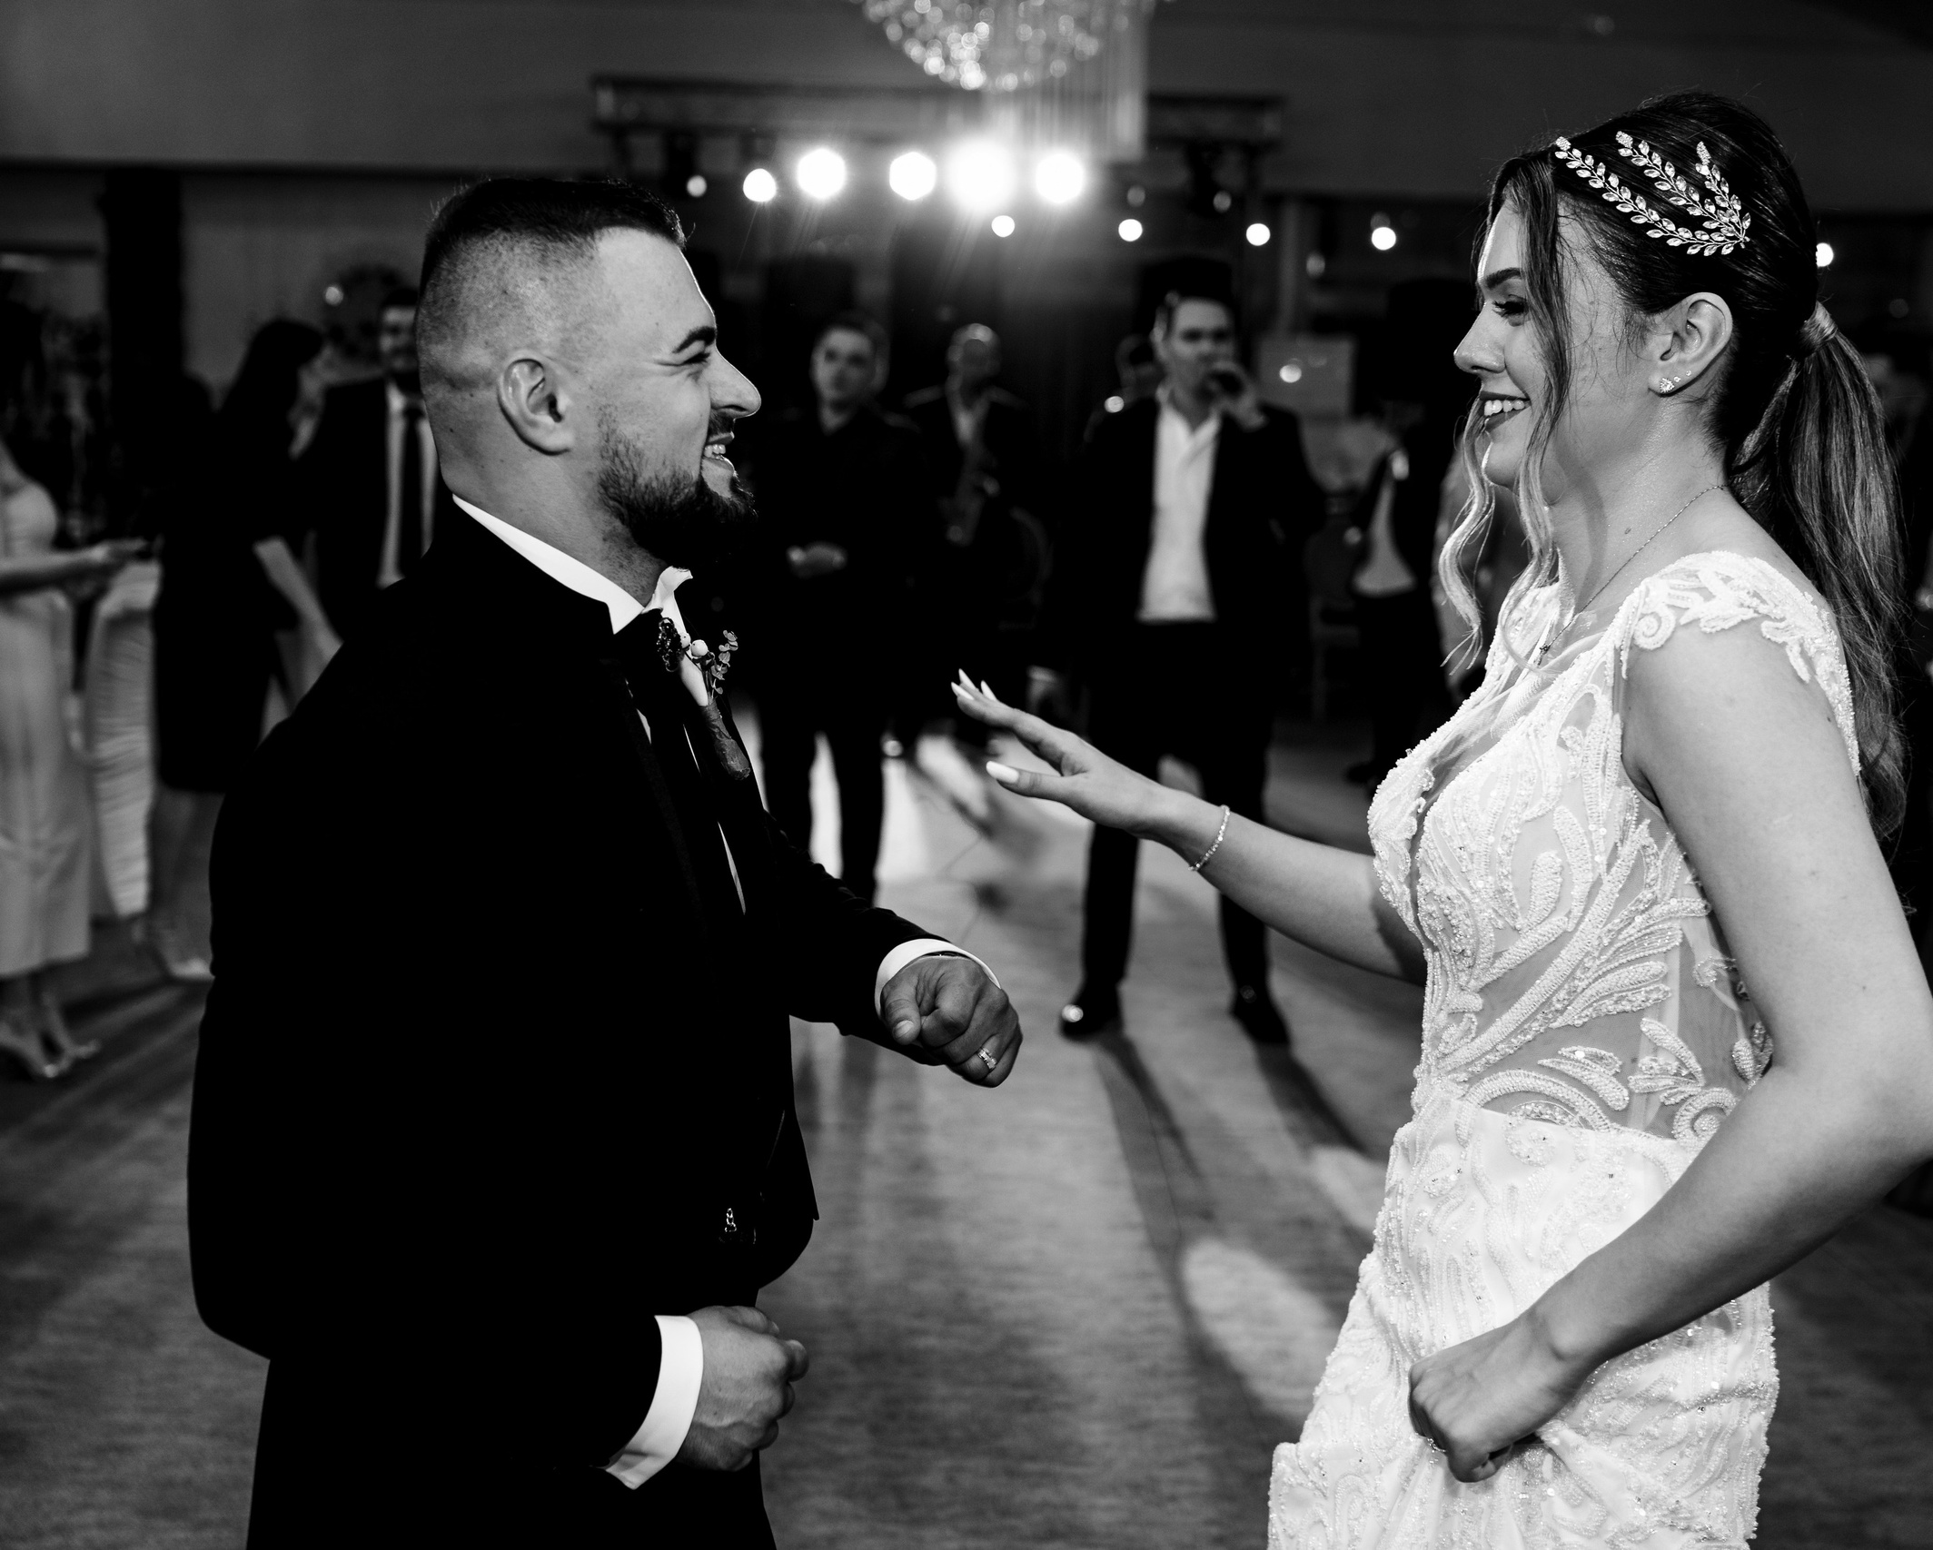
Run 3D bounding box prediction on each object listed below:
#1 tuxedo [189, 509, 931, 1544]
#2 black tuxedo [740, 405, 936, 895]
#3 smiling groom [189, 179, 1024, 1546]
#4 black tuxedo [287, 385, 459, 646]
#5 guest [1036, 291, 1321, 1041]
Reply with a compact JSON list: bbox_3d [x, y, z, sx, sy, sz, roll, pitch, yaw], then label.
[{"bbox_3d":[-0.306,0.549,1.732,0.540,1.430,0.550,4,10,18],"label":"tuxedo"},{"bbox_3d":[-0.339,-0.260,6.018,0.540,1.460,0.370,3,10,9],"label":"black tuxedo"},{"bbox_3d":[-0.264,0.416,1.710,0.600,1.700,0.560,4,10,18],"label":"smiling groom"},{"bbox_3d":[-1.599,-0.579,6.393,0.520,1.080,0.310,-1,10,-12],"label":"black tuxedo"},{"bbox_3d":[0.543,-0.263,5.631,0.660,1.790,0.420,1,9,2],"label":"guest"}]

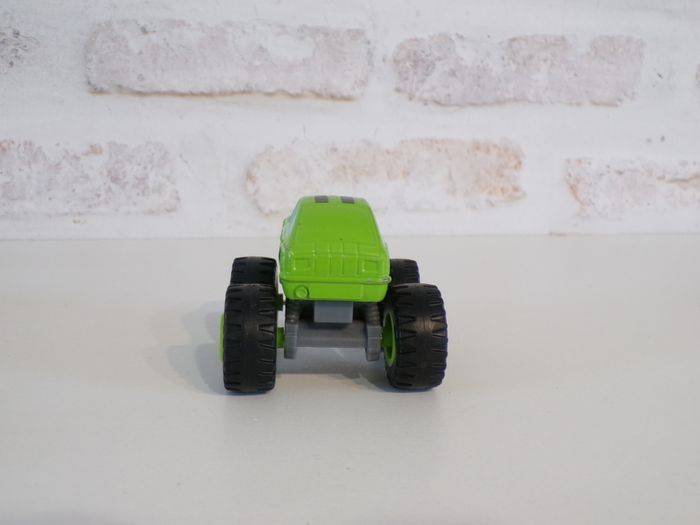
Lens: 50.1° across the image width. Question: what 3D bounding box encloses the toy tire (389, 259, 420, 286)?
[{"bbox_3d":[0.016,0.015,0.278,0.015,0.033,0.033,0,11,-6],"label":"toy tire"}]

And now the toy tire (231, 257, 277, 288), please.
[{"bbox_3d":[-0.034,0.015,0.273,0.015,0.033,0.033,0,11,-6],"label":"toy tire"}]

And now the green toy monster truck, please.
[{"bbox_3d":[-0.007,0.006,0.251,0.068,0.058,0.077,0,11,-6],"label":"green toy monster truck"}]

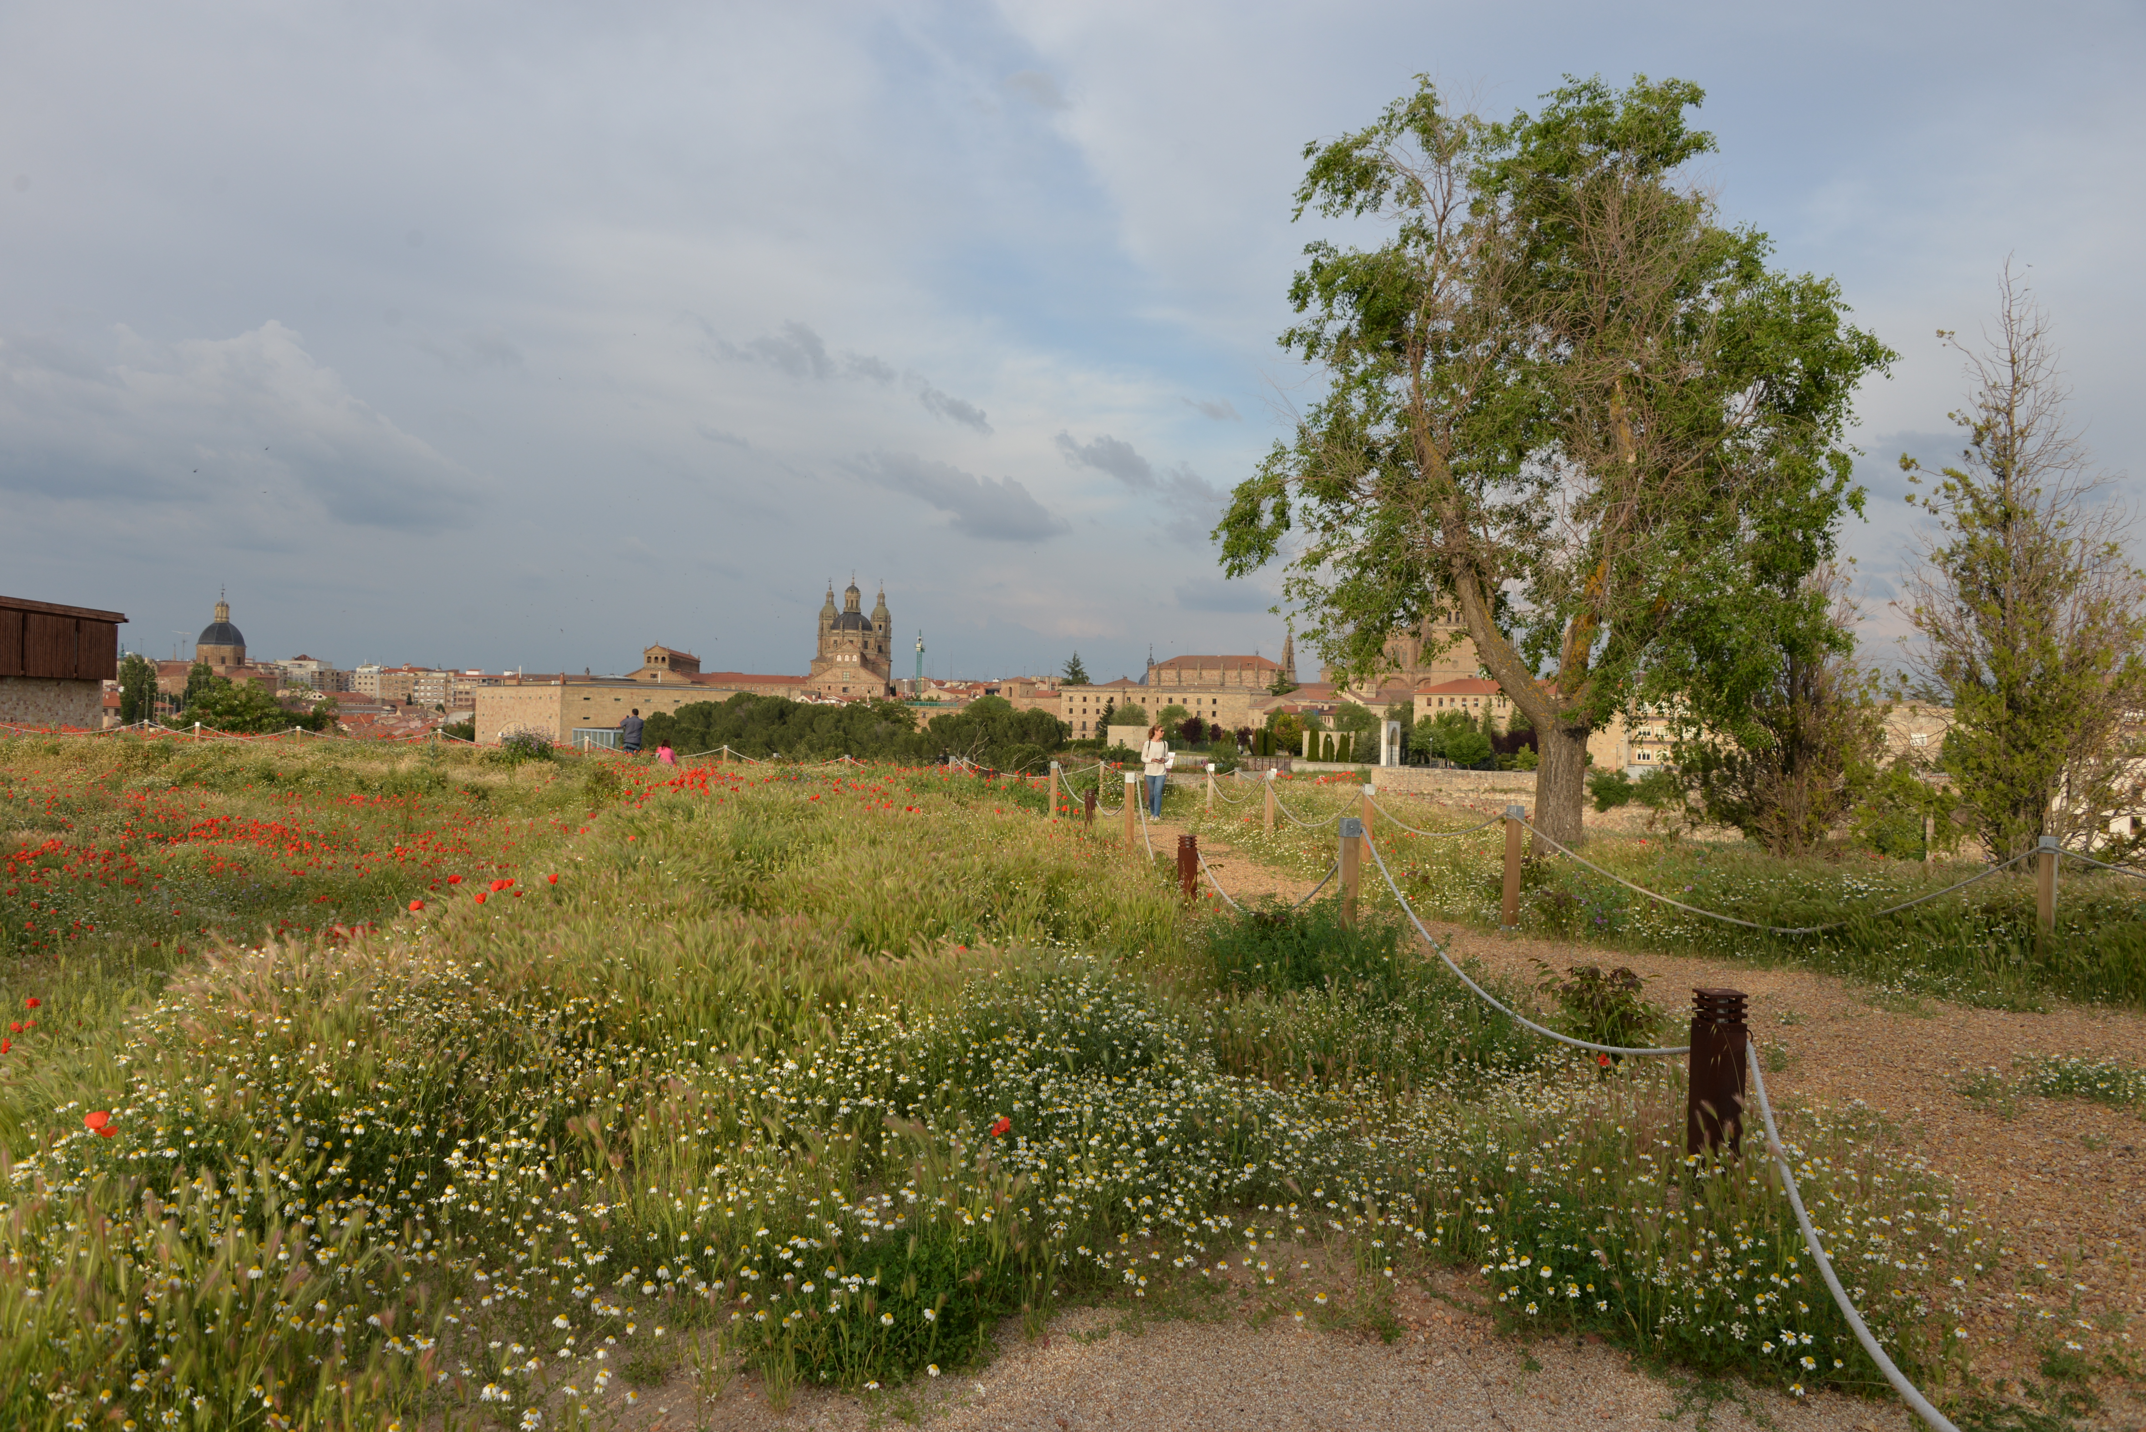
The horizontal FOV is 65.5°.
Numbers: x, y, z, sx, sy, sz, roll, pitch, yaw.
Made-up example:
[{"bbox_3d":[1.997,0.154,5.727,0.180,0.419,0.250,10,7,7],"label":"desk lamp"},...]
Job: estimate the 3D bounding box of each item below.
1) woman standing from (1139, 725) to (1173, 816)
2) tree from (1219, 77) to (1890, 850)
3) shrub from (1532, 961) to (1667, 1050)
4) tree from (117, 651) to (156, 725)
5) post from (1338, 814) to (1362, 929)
[{"bbox_3d":[1.412,0.966,28.700,0.520,1.640,0.380,1,0,-5],"label":"woman standing"},{"bbox_3d":[6.473,-3.379,22.500,9.000,10.500,8.300,1,0,0],"label":"tree"},{"bbox_3d":[2.463,1.383,7.800,0.620,0.470,0.560,1,0,0],"label":"shrub"},{"bbox_3d":[-106.563,-2.576,190.000,4.600,9.500,4.600,1,0,0],"label":"tree"},{"bbox_3d":[1.640,1.069,9.900,0.105,0.940,0.105,1,0,-5],"label":"post"}]

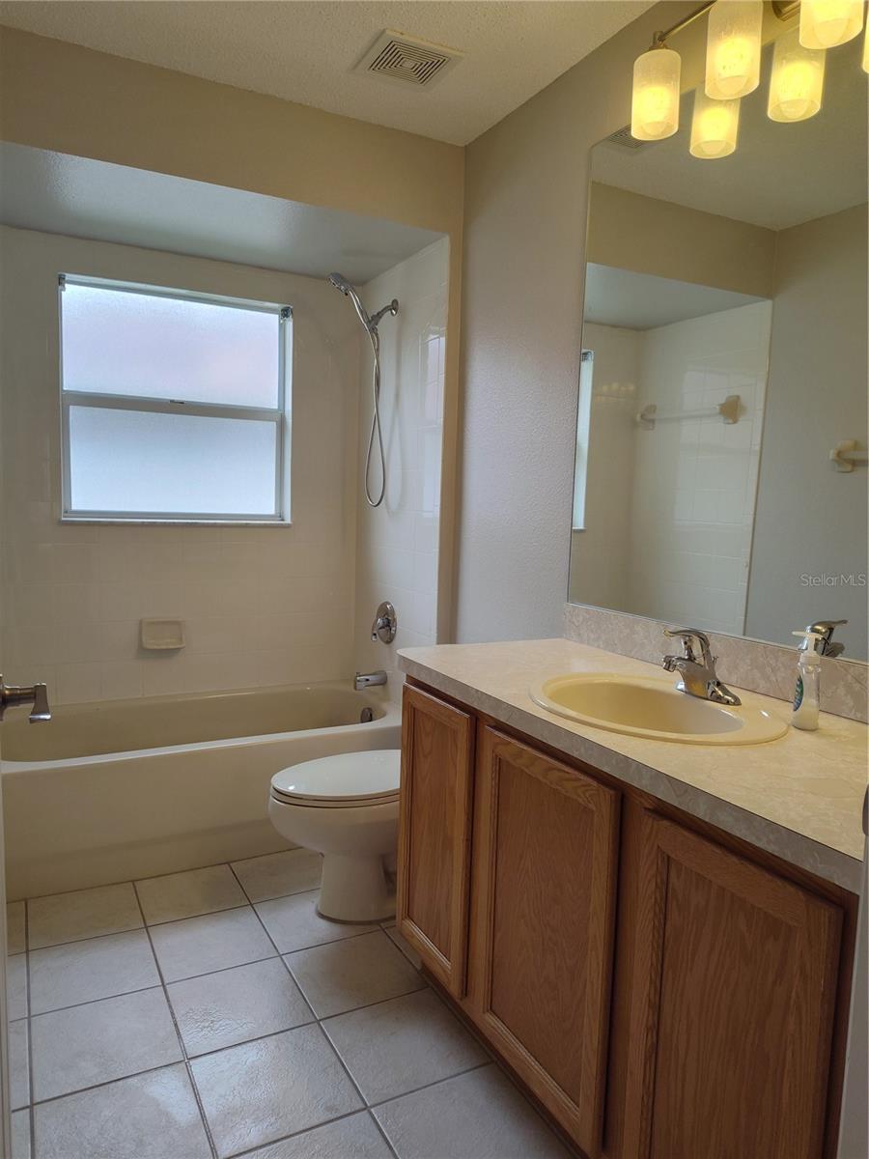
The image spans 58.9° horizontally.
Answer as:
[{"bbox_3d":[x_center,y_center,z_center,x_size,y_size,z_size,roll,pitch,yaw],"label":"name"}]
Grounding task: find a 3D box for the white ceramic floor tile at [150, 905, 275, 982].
[{"bbox_3d":[-0.608,0.990,2.101,0.289,0.010,0.289,-1,5,-28],"label":"white ceramic floor tile"}]

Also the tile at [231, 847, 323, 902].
[{"bbox_3d":[-0.487,0.962,2.522,0.294,0.010,0.294,-1,6,-28],"label":"tile"}]

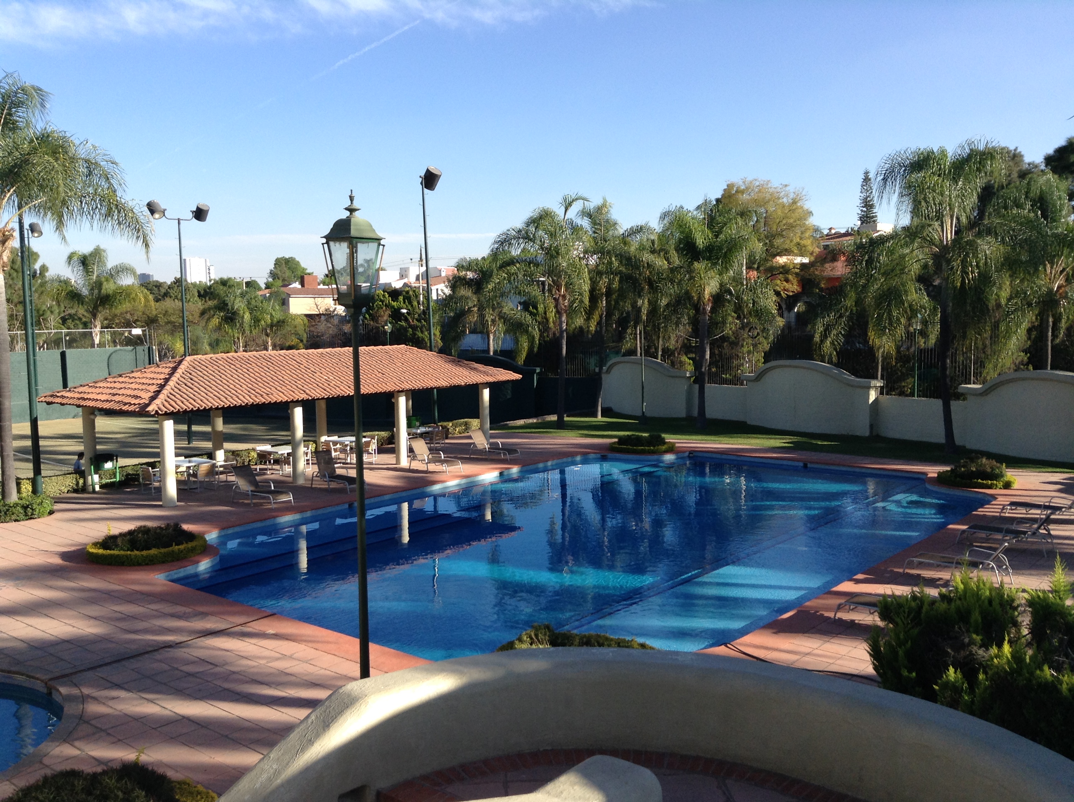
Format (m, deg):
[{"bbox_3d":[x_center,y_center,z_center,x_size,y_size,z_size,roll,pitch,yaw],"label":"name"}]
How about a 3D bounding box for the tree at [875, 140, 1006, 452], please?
[{"bbox_3d":[14.157,-3.589,35.857,4.620,10.800,4.620,2,6,21],"label":"tree"}]

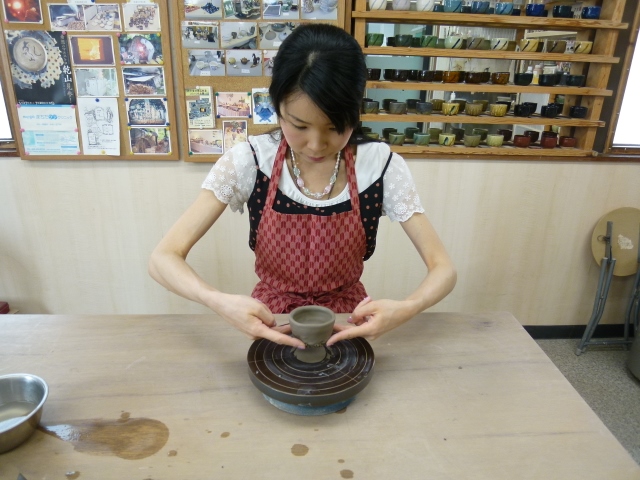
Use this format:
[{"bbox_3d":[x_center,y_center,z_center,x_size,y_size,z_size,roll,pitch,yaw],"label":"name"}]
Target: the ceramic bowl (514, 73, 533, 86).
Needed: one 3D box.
[{"bbox_3d":[0.917,-0.723,2.002,0.074,0.050,0.074,1,19,0],"label":"ceramic bowl"}]

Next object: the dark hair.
[{"bbox_3d":[-0.005,-0.313,0.875,0.185,0.215,0.210,2,42,0],"label":"dark hair"}]

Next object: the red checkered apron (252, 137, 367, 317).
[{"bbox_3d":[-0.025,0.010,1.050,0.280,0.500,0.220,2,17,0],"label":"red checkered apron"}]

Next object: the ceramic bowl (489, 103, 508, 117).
[{"bbox_3d":[0.750,-0.544,1.863,0.064,0.049,0.064,1,20,0],"label":"ceramic bowl"}]

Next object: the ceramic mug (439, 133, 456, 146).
[{"bbox_3d":[0.541,-0.427,1.889,0.066,0.049,0.066,0,20,-4],"label":"ceramic mug"}]

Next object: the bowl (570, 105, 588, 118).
[{"bbox_3d":[1.206,-0.595,2.070,0.071,0.050,0.071,1,19,0],"label":"bowl"}]

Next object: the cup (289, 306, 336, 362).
[{"bbox_3d":[-0.012,0.149,0.702,0.070,0.068,0.070,1,19,0],"label":"cup"}]

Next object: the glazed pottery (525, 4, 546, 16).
[{"bbox_3d":[0.876,-0.931,1.802,0.074,0.051,0.074,1,17,-5],"label":"glazed pottery"}]

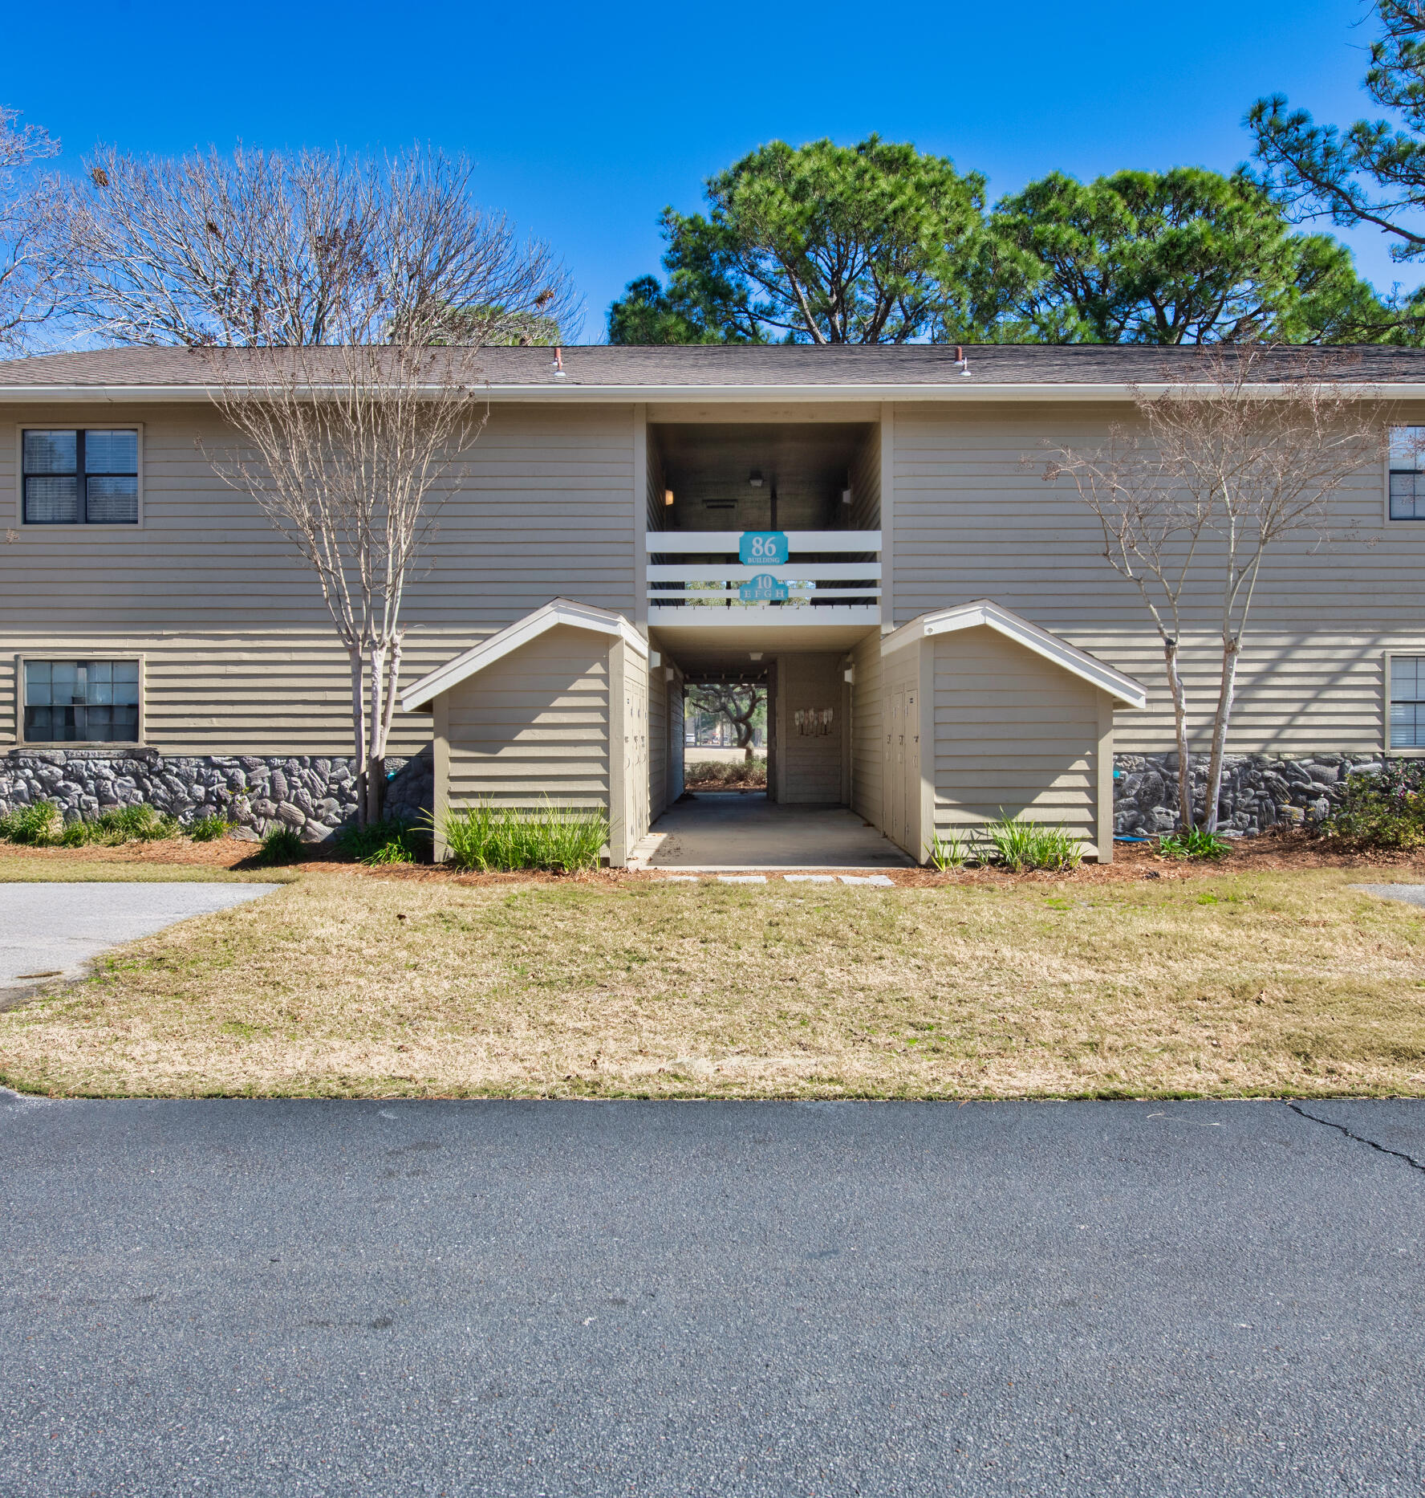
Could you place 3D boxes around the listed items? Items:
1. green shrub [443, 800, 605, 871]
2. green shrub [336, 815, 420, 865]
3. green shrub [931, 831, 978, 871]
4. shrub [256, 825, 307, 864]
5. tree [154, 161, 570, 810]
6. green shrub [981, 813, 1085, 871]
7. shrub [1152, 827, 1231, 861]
[{"bbox_3d":[-1.790,0.833,11.250,1.600,0.660,0.550,0,0,0],"label":"green shrub"},{"bbox_3d":[-3.530,0.960,12.500,0.900,0.480,0.800,0,0,0],"label":"green shrub"},{"bbox_3d":[2.300,0.966,11.250,0.450,0.370,0.400,0,0,0],"label":"green shrub"},{"bbox_3d":[-4.510,0.990,12.400,0.540,0.410,0.500,0,0,0],"label":"shrub"},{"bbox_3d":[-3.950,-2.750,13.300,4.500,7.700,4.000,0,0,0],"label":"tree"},{"bbox_3d":[3.030,0.883,11.250,0.950,0.530,0.500,0,0,0],"label":"green shrub"},{"bbox_3d":[5.040,0.990,12.500,0.820,0.380,0.650,0,0,0],"label":"shrub"}]

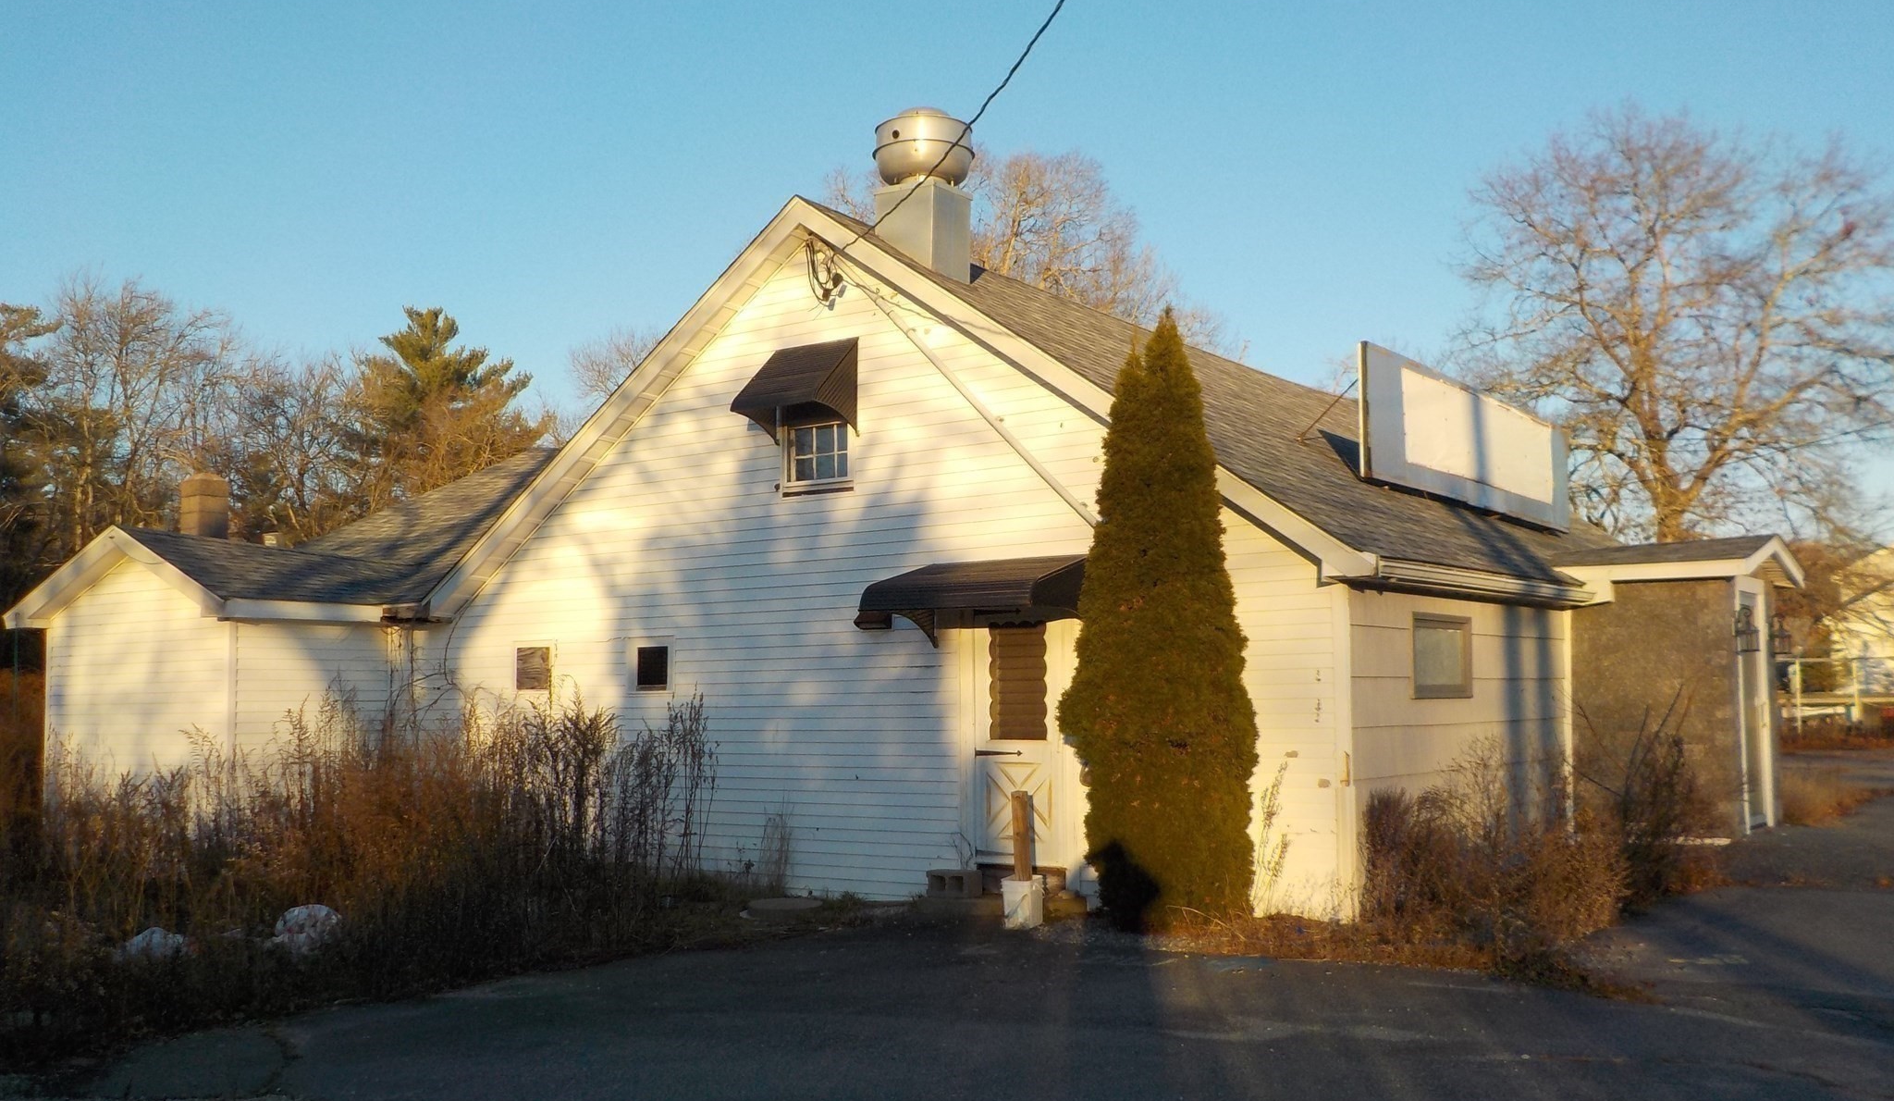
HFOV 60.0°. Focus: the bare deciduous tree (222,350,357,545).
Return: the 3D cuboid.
[{"bbox_3d":[-14.303,0.278,35.593,3.463,9.257,3.463,-1,-5,0],"label":"bare deciduous tree"}]

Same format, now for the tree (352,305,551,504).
[{"bbox_3d":[-12.172,-0.385,39.508,4.832,11.211,4.832,-1,-5,0],"label":"tree"}]

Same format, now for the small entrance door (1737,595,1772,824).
[{"bbox_3d":[7.230,1.427,14.733,0.100,2.153,0.988,-4,-6,36],"label":"small entrance door"}]

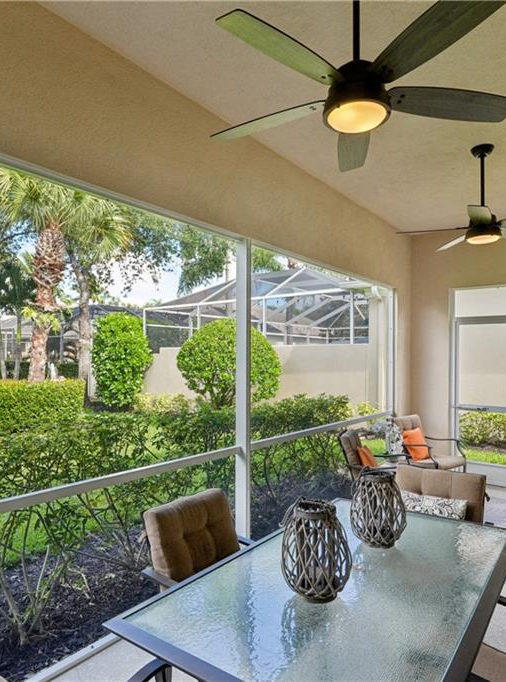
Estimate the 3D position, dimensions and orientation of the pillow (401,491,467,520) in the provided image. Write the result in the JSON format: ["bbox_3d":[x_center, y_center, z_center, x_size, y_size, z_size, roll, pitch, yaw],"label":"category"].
[{"bbox_3d":[1.033,1.039,2.661,0.450,0.290,0.140,-2,-15,37],"label":"pillow"}]

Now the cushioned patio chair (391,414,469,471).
[{"bbox_3d":[1.975,1.300,5.118,0.670,0.880,0.720,1,-2,-41],"label":"cushioned patio chair"}]

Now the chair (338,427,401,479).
[{"bbox_3d":[1.157,1.264,4.133,0.720,0.880,0.660,-1,-2,18],"label":"chair"}]

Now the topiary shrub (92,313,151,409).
[{"bbox_3d":[-3.874,0.604,13.400,1.750,2.850,1.750,-1,-2,37],"label":"topiary shrub"}]

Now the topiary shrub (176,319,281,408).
[{"bbox_3d":[-0.657,0.630,12.200,2.750,2.500,2.700,0,-2,0],"label":"topiary shrub"}]

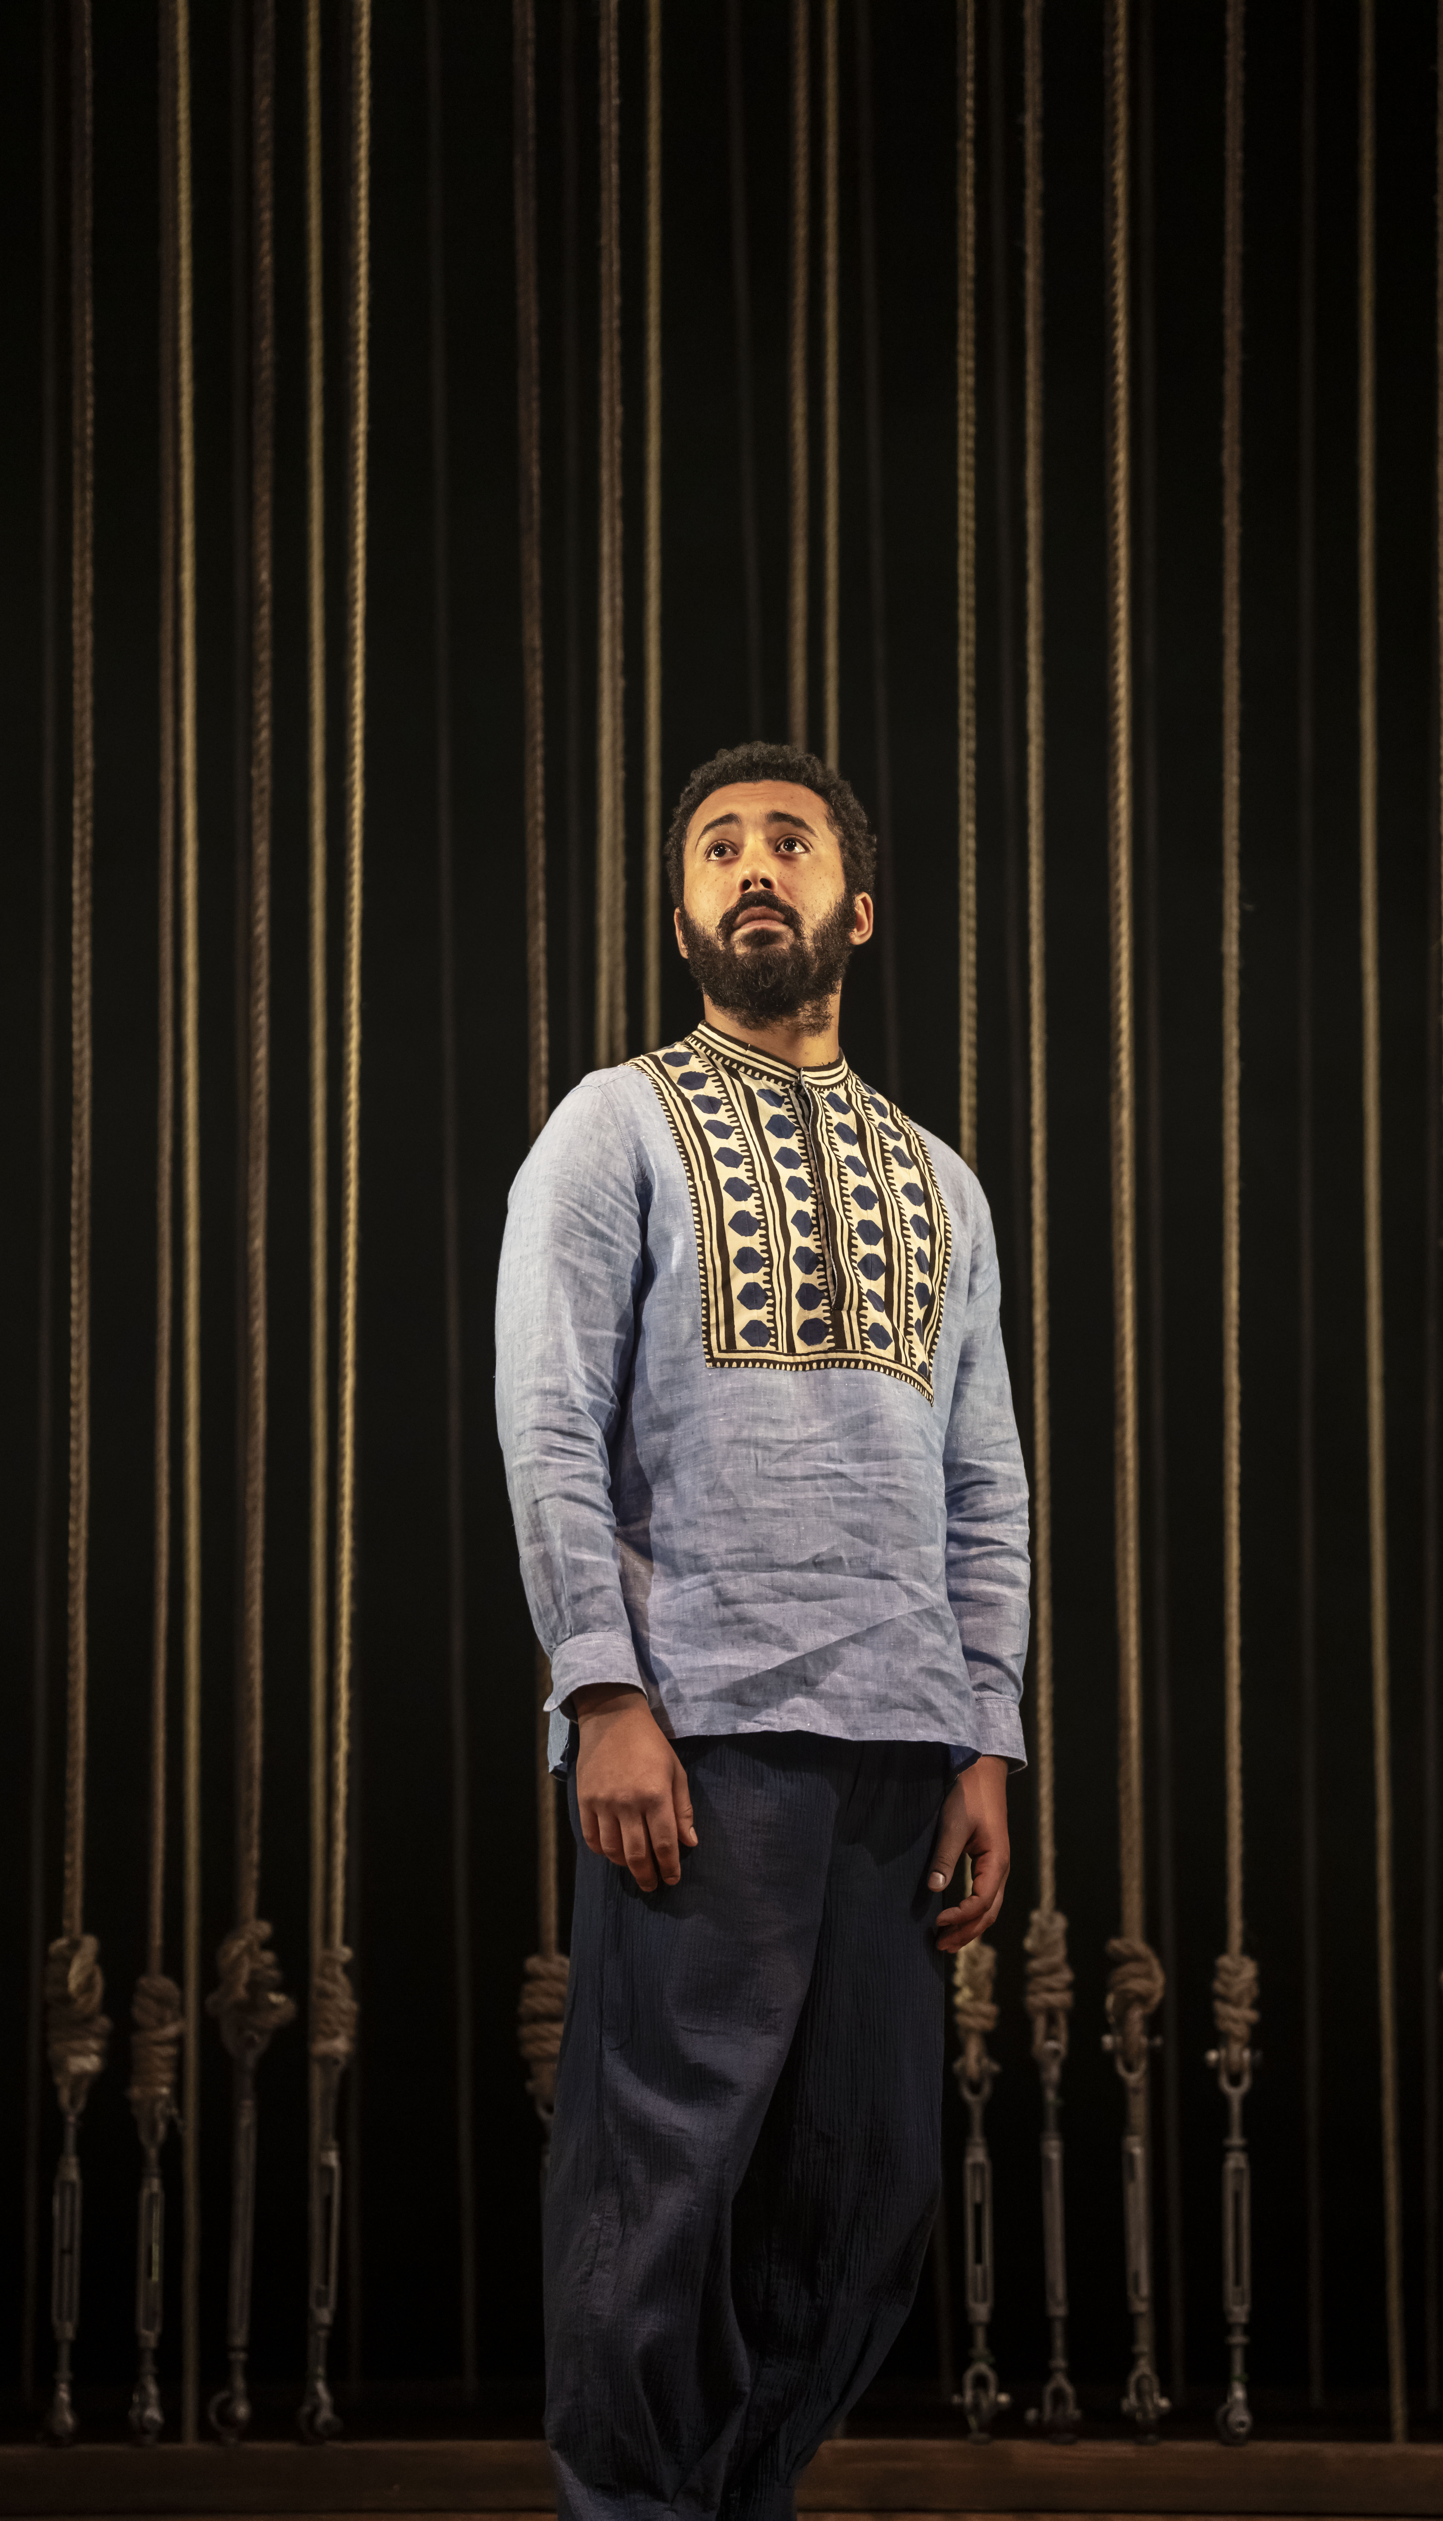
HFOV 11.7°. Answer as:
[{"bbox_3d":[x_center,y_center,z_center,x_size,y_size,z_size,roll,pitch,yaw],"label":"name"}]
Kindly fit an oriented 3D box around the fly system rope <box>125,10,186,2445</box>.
[{"bbox_3d":[-0.654,-0.068,8.245,0.062,2.859,0.060,0,-6,0],"label":"fly system rope"}]

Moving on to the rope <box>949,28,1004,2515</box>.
[{"bbox_3d":[0.295,-0.069,8.244,0.062,2.857,0.060,0,-6,0],"label":"rope"}]

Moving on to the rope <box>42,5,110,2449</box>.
[{"bbox_3d":[-0.756,-0.068,8.245,0.068,2.859,0.060,0,-6,0],"label":"rope"}]

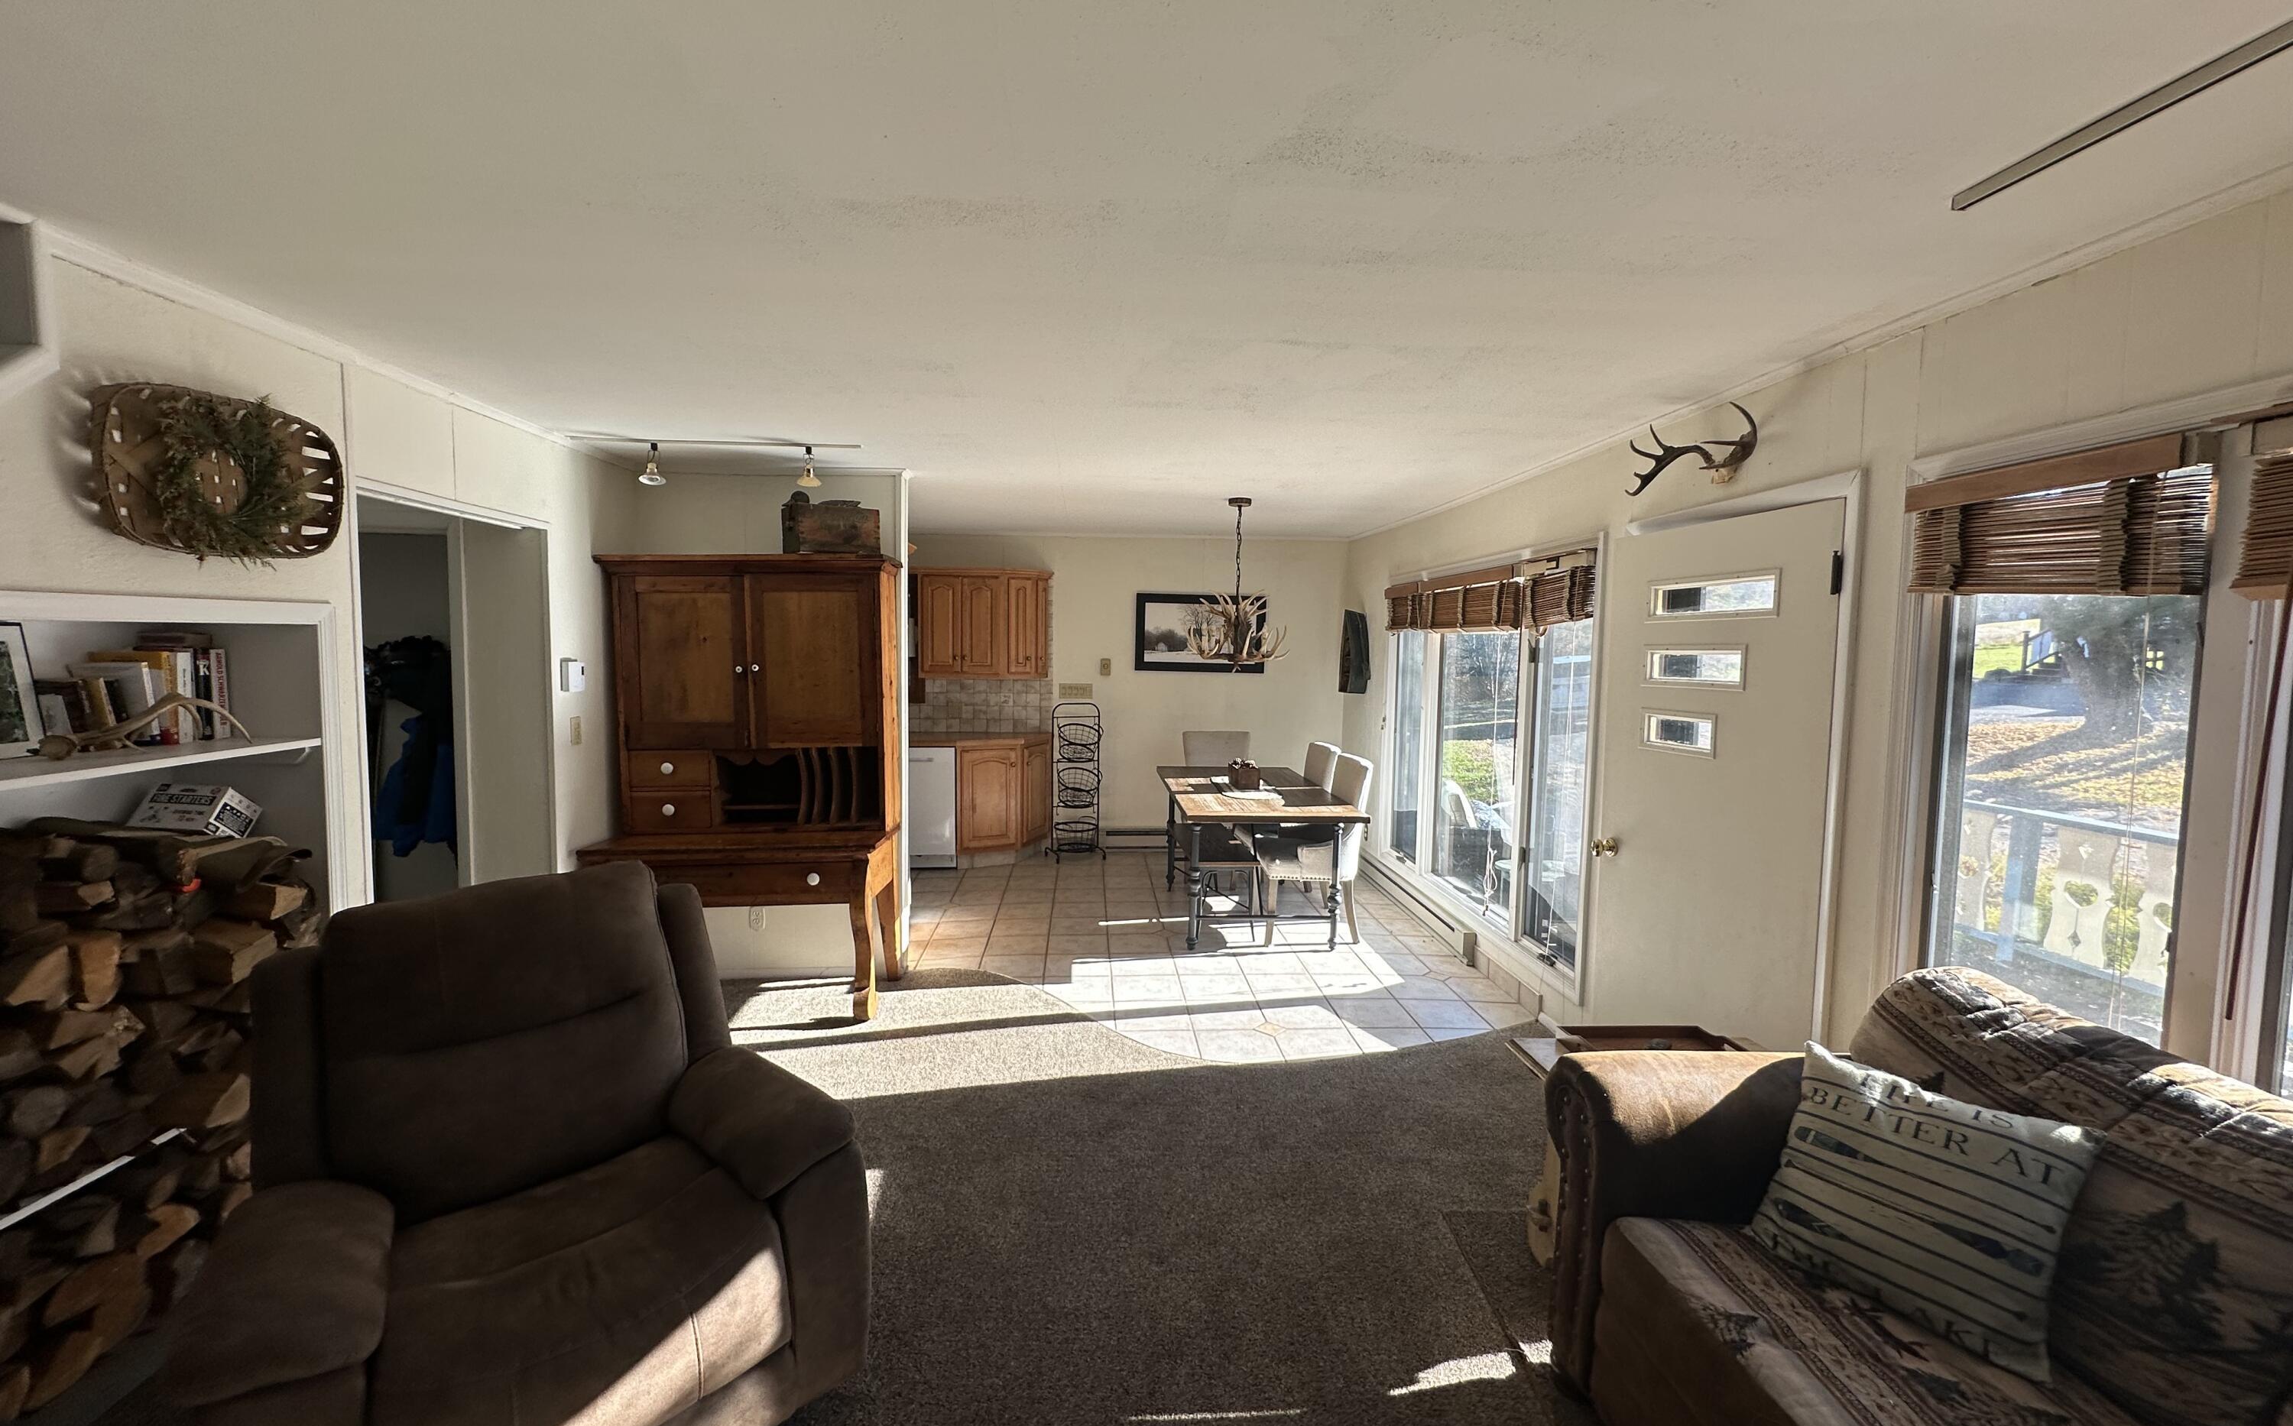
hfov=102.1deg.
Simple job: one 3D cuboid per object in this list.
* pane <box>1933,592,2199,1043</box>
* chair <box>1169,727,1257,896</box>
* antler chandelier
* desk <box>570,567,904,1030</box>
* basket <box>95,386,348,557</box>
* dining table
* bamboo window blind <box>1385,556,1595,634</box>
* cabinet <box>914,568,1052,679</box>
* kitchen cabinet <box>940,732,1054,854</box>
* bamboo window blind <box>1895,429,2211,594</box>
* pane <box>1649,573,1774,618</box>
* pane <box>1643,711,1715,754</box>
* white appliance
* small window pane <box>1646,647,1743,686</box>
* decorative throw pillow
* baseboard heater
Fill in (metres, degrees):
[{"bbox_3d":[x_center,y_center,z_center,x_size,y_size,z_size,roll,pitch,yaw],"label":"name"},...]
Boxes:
[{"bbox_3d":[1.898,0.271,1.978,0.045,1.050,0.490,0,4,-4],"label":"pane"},{"bbox_3d":[0.494,0.648,6.440,0.500,0.980,0.620,0,4,-4],"label":"chair"},{"bbox_3d":[0.512,-0.714,5.170,0.571,0.939,0.571,0,4,-4],"label":"antler chandelier"},{"bbox_3d":[-1.730,0.310,4.061,1.182,1.939,0.525,0,4,-4],"label":"desk"},{"bbox_3d":[-2.172,-0.548,2.170,0.136,0.353,0.616,0,4,-4],"label":"basket"},{"bbox_3d":[0.583,0.827,5.484,0.900,0.766,1.790,0,4,-4],"label":"dining table"},{"bbox_3d":[1.663,-0.580,4.894,0.085,0.280,2.440,0,4,-4],"label":"bamboo window blind"},{"bbox_3d":[-1.180,-0.662,6.860,0.960,0.780,0.340,0,4,-4],"label":"cabinet"},{"bbox_3d":[-1.022,0.609,6.814,0.697,0.879,0.626,0,4,-15],"label":"kitchen cabinet"},{"bbox_3d":[1.809,-0.368,1.897,0.086,0.288,0.596,0,4,-4],"label":"bamboo window blind"},{"bbox_3d":[1.778,-0.365,2.923,0.035,0.107,0.536,0,4,-8],"label":"pane"},{"bbox_3d":[1.718,0.063,2.994,0.045,0.129,0.318,0,4,-10],"label":"pane"},{"bbox_3d":[-1.639,0.651,6.724,0.606,0.884,0.606,0,4,-4],"label":"white appliance"},{"bbox_3d":[1.768,-0.148,2.992,0.035,0.112,0.424,0,4,-8],"label":"small window pane"},{"bbox_3d":[1.435,0.886,1.734,0.140,0.410,0.435,39,-18,-33],"label":"decorative throw pillow"},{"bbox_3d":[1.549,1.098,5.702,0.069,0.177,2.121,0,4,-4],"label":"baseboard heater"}]

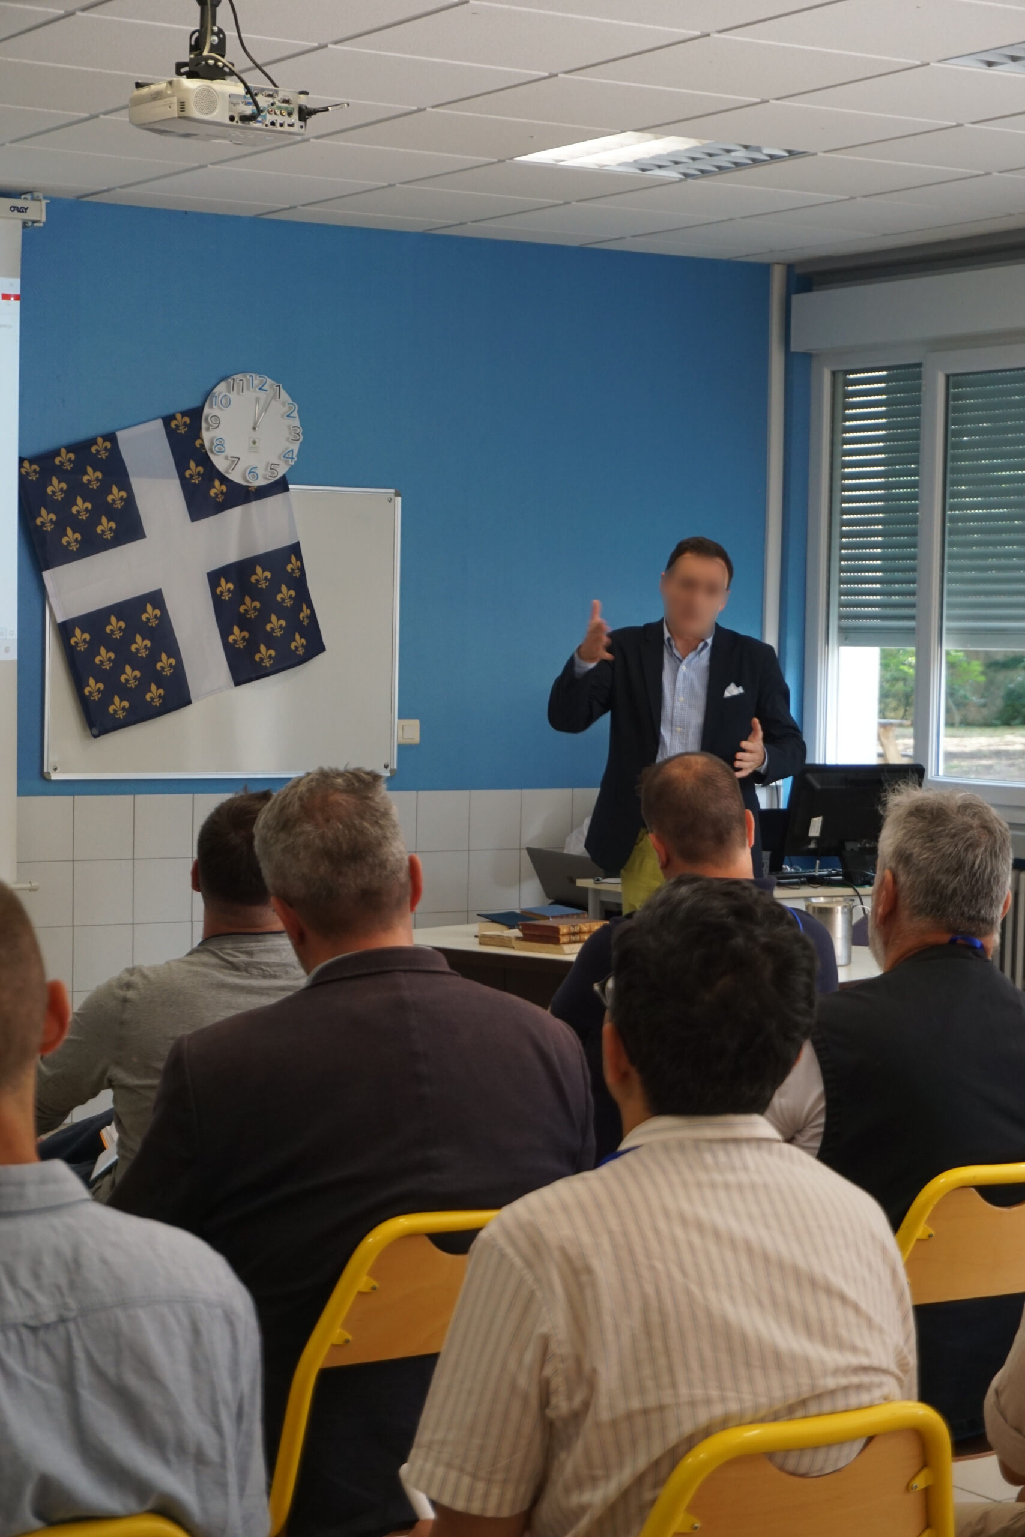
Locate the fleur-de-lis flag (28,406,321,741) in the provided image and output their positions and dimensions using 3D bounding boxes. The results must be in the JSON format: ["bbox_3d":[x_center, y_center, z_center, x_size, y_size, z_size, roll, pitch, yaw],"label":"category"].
[{"bbox_3d":[-1.021,-0.648,9.458,0.830,0.860,0.050,-21,14,-29],"label":"fleur-de-lis flag"}]

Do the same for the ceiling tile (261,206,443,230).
[{"bbox_3d":[-0.468,-1.732,9.645,0.597,0.020,0.280,-1,3,-32],"label":"ceiling tile"}]

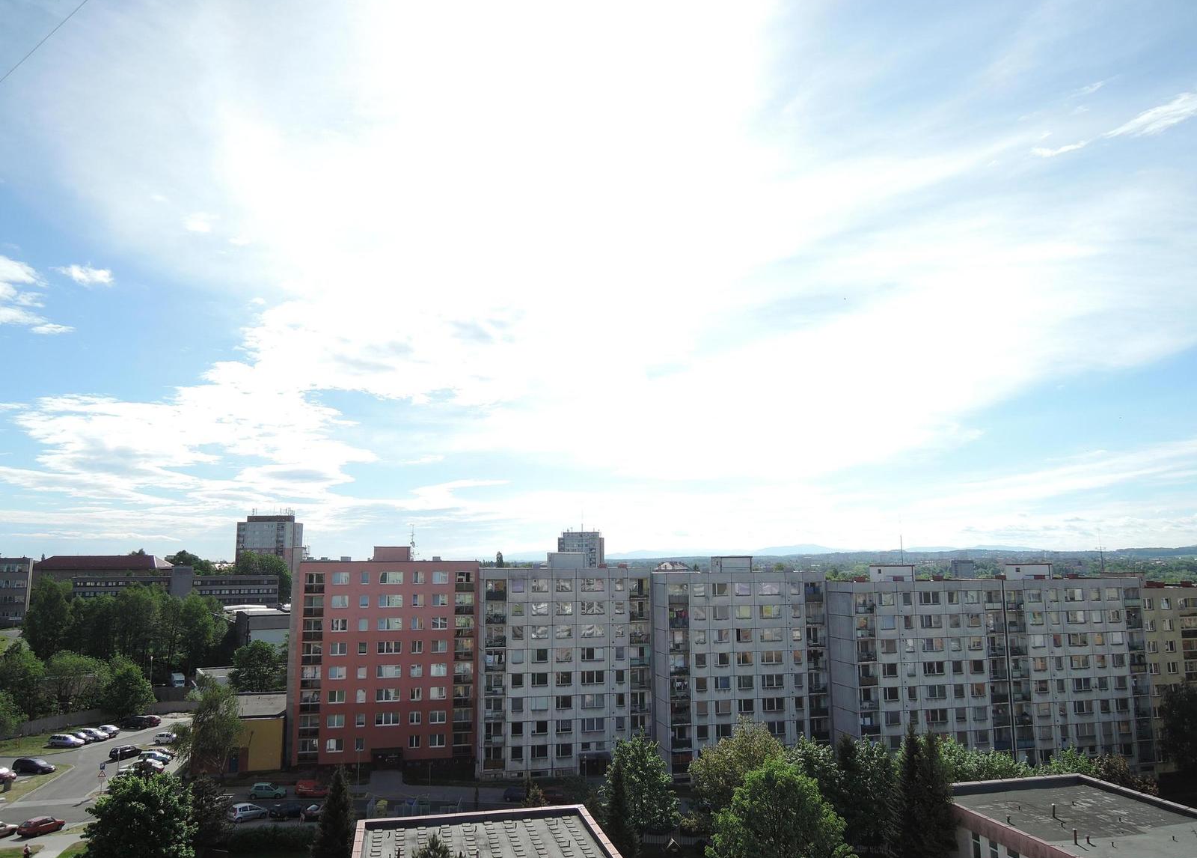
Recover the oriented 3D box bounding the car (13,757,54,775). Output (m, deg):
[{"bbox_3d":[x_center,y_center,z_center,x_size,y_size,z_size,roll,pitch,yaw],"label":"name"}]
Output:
[{"bbox_3d":[-64.340,38.250,94.730,4.400,1.470,1.750,-3,-9,16],"label":"car"}]

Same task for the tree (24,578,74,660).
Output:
[{"bbox_3d":[-104.590,36.570,158.000,8.000,16.150,8.000,5,-11,-32],"label":"tree"}]

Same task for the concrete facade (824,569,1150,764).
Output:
[{"bbox_3d":[50.350,31.230,109.730,42.400,26.070,11.500,2,-9,-13],"label":"concrete facade"}]

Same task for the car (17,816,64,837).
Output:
[{"bbox_3d":[-54.320,38.730,81.220,1.660,1.410,3.900,-6,-10,34],"label":"car"}]

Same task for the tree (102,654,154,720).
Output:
[{"bbox_3d":[-73.790,40.480,130.720,7.700,9.540,7.400,4,-10,-28],"label":"tree"}]

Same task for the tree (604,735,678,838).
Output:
[{"bbox_3d":[4.250,34.870,82.290,7.300,9.340,7.000,-1,-9,3],"label":"tree"}]

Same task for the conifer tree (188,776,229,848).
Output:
[{"bbox_3d":[-36.720,35.790,77.610,4.200,6.500,4.200,4,-9,-24],"label":"conifer tree"}]

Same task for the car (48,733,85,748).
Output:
[{"bbox_3d":[-75.220,44.130,117.620,4.400,1.470,1.740,0,-8,-2],"label":"car"}]

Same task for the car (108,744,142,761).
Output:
[{"bbox_3d":[-61.630,41.780,107.950,1.680,1.480,4.000,-6,-10,33],"label":"car"}]

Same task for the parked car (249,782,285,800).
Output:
[{"bbox_3d":[-35.240,38.550,88.700,3.750,1.440,1.640,0,-9,-5],"label":"parked car"}]

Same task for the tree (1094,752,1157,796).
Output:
[{"bbox_3d":[64.150,42.230,100.410,6.800,5.800,6.000,-5,-10,31],"label":"tree"}]

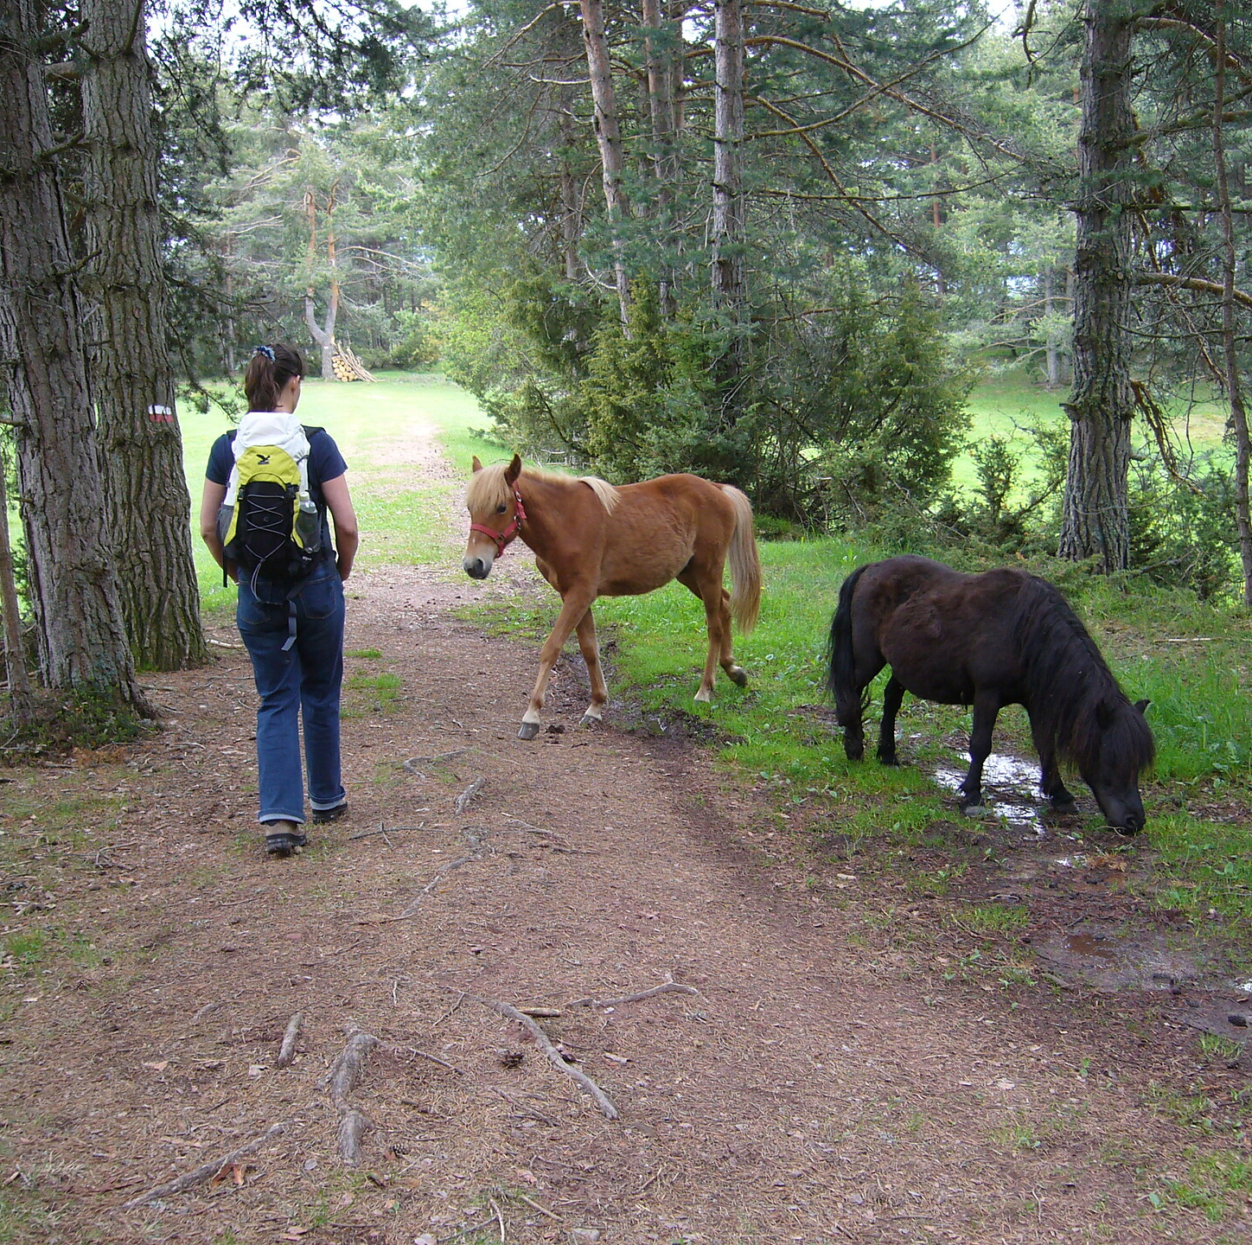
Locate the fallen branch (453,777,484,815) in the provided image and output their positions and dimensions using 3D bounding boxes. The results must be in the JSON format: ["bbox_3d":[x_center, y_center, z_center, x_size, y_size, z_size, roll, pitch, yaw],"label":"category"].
[{"bbox_3d":[-0.588,0.637,6.159,0.063,0.045,0.494,0,9,7],"label":"fallen branch"}]

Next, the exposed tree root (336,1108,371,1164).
[{"bbox_3d":[-0.572,1.073,3.509,0.046,0.050,0.252,-2,9,-6],"label":"exposed tree root"}]

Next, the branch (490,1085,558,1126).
[{"bbox_3d":[-0.224,1.058,3.670,0.017,0.020,0.253,-8,12,-38],"label":"branch"}]

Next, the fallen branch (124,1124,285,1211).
[{"bbox_3d":[-0.845,1.100,3.411,0.030,0.035,0.436,6,11,34],"label":"fallen branch"}]

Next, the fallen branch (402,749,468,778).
[{"bbox_3d":[-0.786,0.558,6.698,0.165,0.030,0.467,2,10,16],"label":"fallen branch"}]

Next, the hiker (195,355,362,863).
[{"bbox_3d":[-1.145,-0.086,5.611,0.510,1.665,0.520,-2,9,-7],"label":"hiker"}]

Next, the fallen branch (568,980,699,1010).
[{"bbox_3d":[0.013,0.949,4.279,0.348,0.030,0.131,-2,9,-7],"label":"fallen branch"}]

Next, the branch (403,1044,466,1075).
[{"bbox_3d":[-0.444,1.021,3.906,0.222,0.020,0.013,8,13,44],"label":"branch"}]

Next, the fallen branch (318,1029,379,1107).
[{"bbox_3d":[-0.643,1.015,3.838,0.083,0.060,0.387,0,9,3],"label":"fallen branch"}]

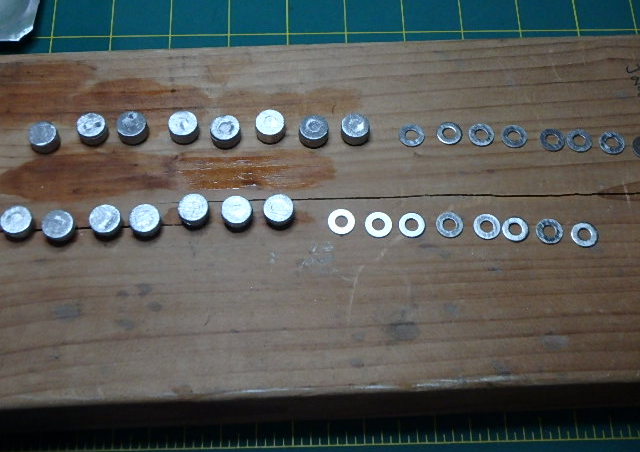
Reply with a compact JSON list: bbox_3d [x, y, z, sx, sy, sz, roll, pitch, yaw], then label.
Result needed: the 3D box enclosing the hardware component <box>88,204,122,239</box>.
[{"bbox_3d":[-0.073,-0.001,0.311,0.010,0.006,0.010,-1,66,-1],"label":"hardware component"}]

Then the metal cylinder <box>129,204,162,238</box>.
[{"bbox_3d":[-0.059,-0.001,0.310,0.010,0.007,0.010,-1,66,-1],"label":"metal cylinder"}]

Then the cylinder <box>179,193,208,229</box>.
[{"bbox_3d":[-0.044,-0.005,0.314,0.010,0.006,0.010,-1,66,-1],"label":"cylinder"}]

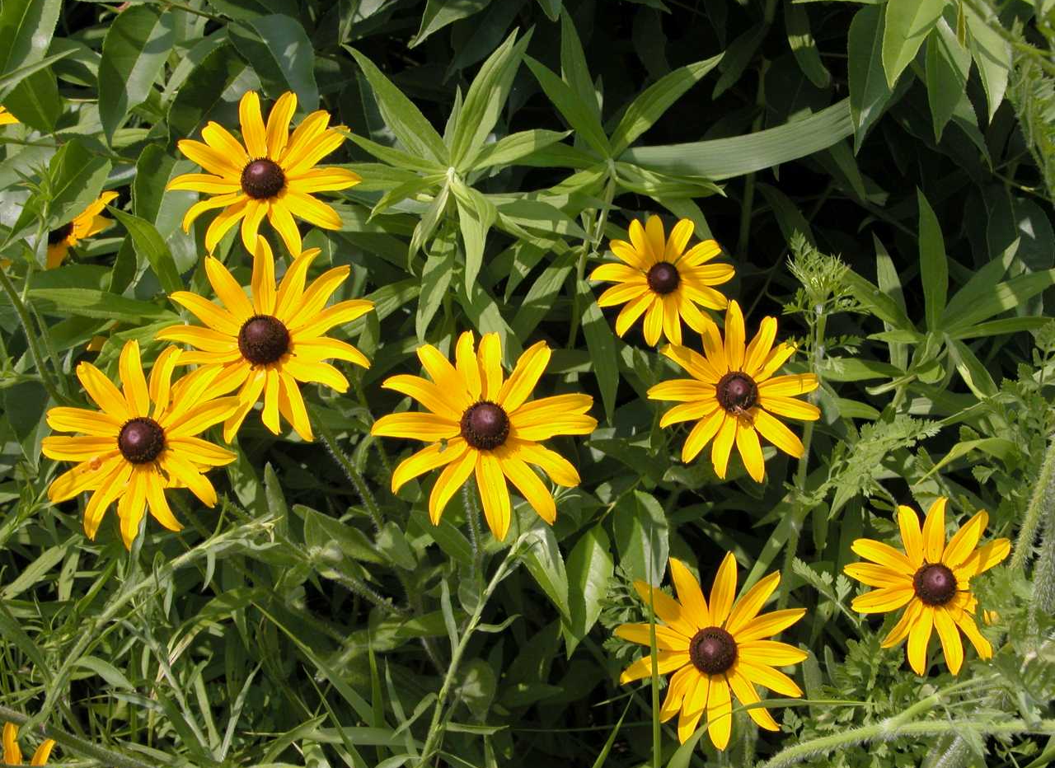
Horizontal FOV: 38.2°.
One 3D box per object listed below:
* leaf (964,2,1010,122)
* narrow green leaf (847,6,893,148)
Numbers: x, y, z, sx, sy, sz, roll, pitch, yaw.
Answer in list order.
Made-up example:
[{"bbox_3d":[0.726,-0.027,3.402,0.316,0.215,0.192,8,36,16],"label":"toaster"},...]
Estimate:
[{"bbox_3d":[0.204,-0.144,0.680,0.019,0.055,0.012,-8,0,18],"label":"leaf"},{"bbox_3d":[0.165,-0.148,0.730,0.025,0.014,0.083,9,76,15],"label":"narrow green leaf"}]

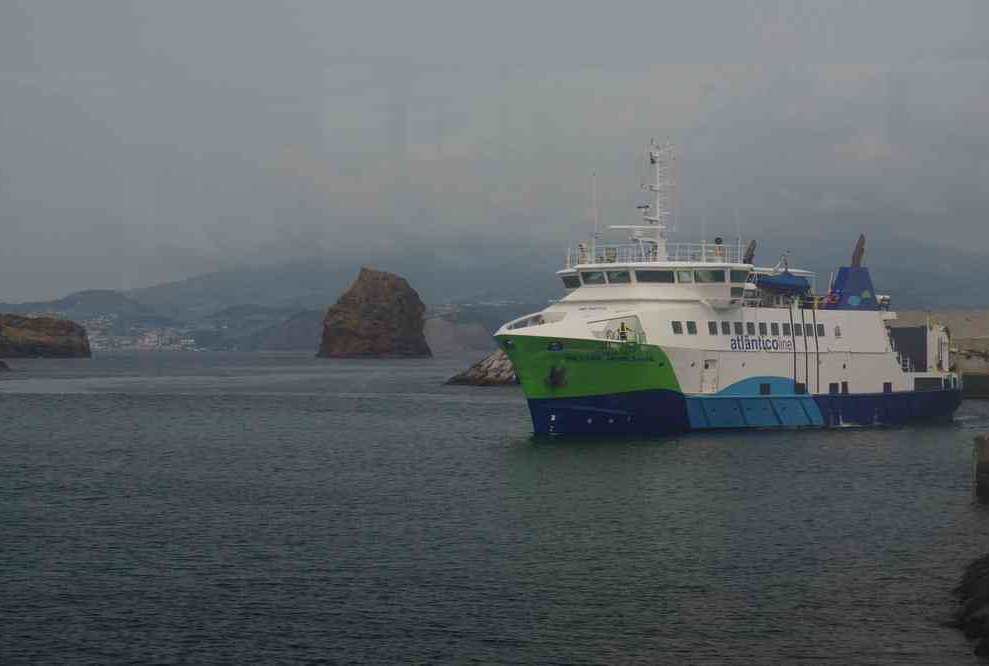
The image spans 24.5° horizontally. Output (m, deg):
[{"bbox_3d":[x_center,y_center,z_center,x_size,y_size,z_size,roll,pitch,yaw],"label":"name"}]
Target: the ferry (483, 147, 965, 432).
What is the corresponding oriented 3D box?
[{"bbox_3d":[14.200,-3.000,146.300,11.300,18.000,41.000,0,-1,44],"label":"ferry"}]

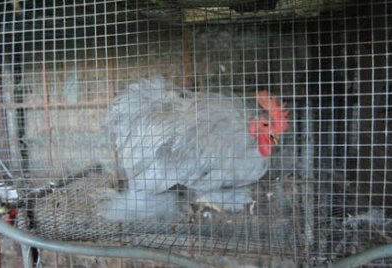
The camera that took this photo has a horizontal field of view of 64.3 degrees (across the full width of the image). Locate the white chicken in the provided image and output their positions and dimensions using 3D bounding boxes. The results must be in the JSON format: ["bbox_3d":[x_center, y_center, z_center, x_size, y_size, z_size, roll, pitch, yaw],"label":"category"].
[{"bbox_3d":[0.000,0.037,0.860,0.460,0.370,0.290,1,6,22],"label":"white chicken"}]

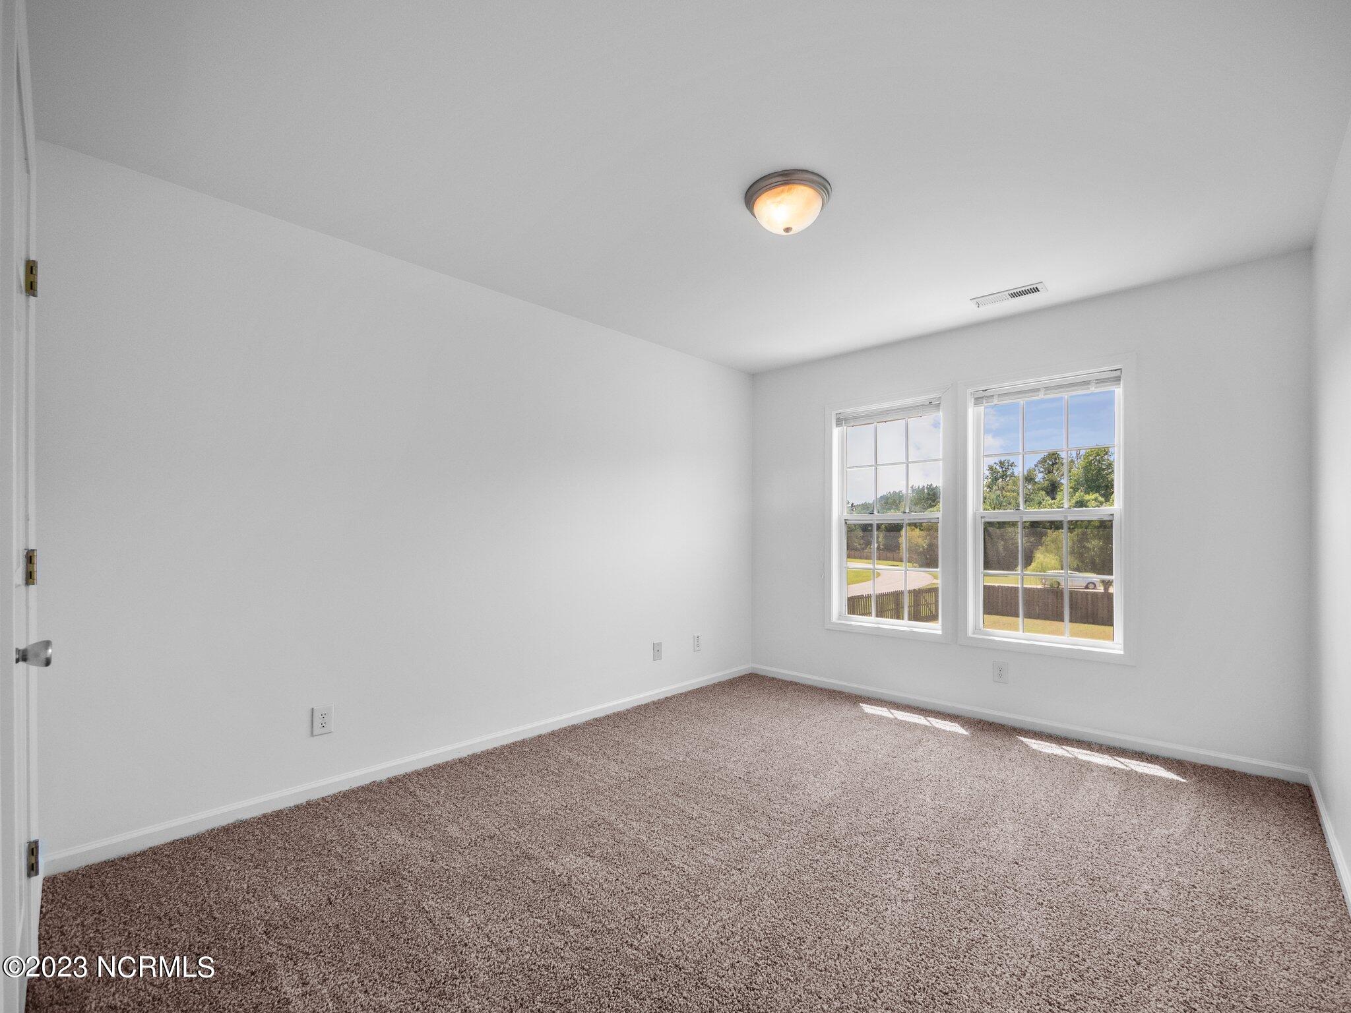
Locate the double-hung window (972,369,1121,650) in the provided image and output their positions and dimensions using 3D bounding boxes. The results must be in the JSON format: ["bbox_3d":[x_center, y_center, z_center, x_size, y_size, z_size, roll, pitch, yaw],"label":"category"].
[{"bbox_3d":[2.167,0.033,3.241,0.740,1.540,0.090,-1,-2,41],"label":"double-hung window"}]

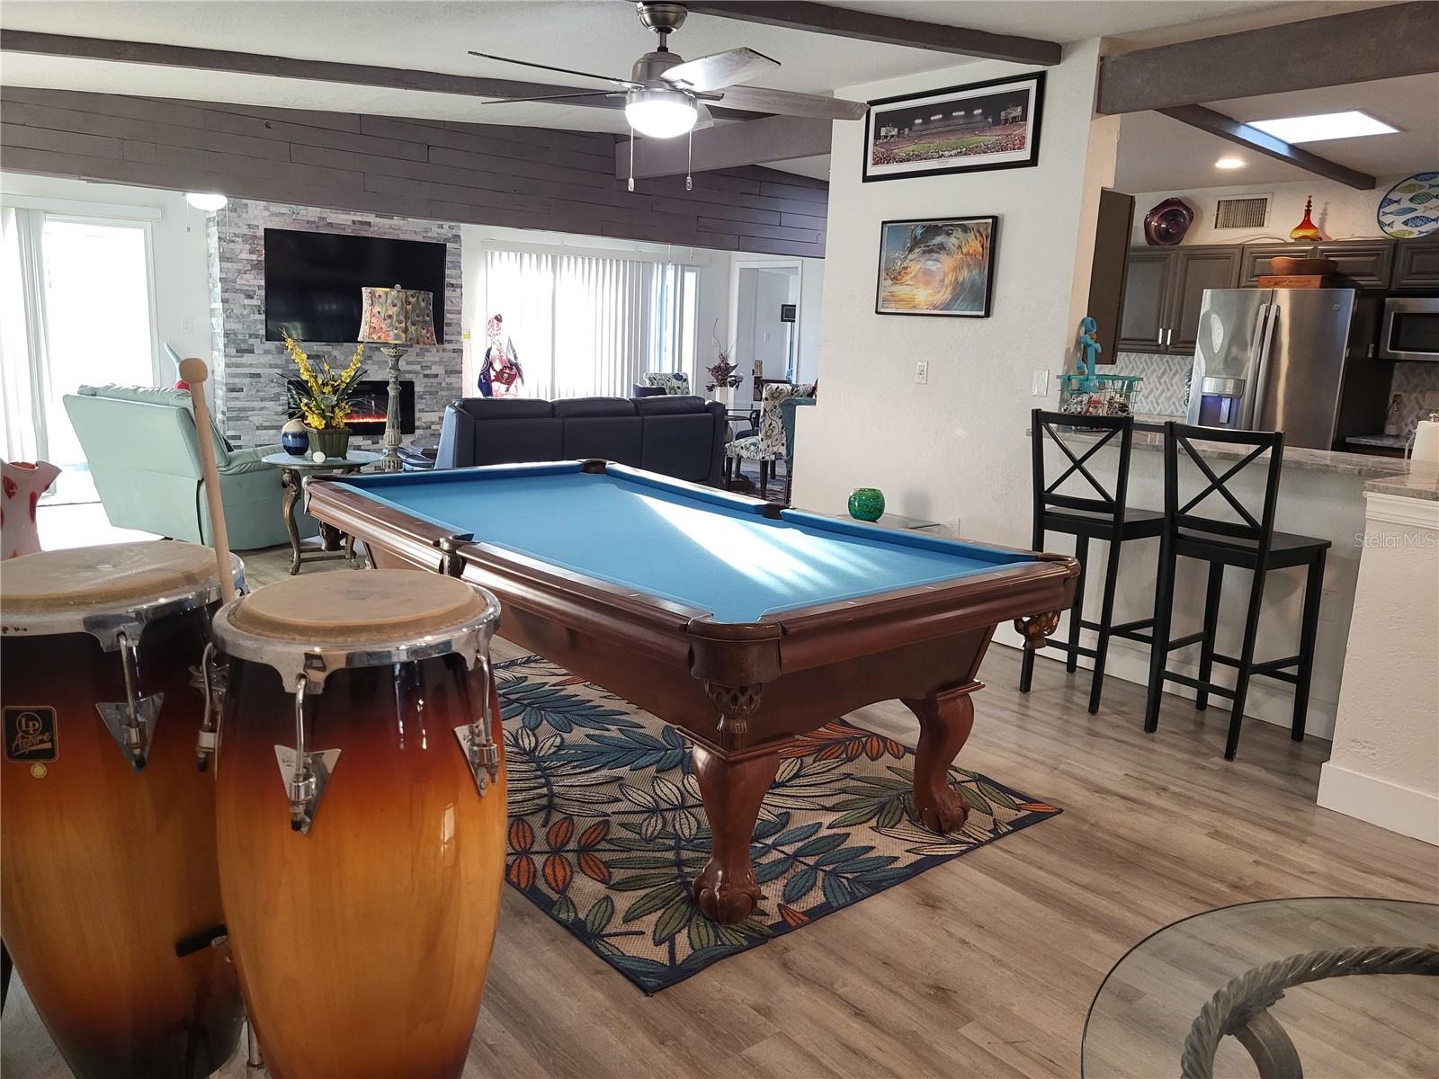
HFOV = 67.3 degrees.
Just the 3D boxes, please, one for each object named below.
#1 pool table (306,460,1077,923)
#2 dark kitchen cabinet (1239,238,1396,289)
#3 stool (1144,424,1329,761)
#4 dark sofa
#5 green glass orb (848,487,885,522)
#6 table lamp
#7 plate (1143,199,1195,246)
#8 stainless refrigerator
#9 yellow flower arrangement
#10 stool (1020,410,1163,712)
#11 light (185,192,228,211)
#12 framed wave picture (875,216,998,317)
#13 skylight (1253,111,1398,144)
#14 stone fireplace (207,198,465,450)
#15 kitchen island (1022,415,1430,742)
[{"bbox_3d":[-0.278,0.324,3.607,1.385,0.800,2.500,-7,14,-40],"label":"pool table"},{"bbox_3d":[3.954,-1.783,7.080,0.330,0.300,0.930,-7,14,-40],"label":"dark kitchen cabinet"},{"bbox_3d":[1.925,0.169,3.958,0.480,1.156,0.415,-7,14,-40],"label":"stool"},{"bbox_3d":[-1.109,-0.615,7.753,2.170,0.910,0.980,-7,14,-39],"label":"dark sofa"},{"bbox_3d":[0.696,-0.165,5.105,0.172,0.160,0.172,2,11,0],"label":"green glass orb"},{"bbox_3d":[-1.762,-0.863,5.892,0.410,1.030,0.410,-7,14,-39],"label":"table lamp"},{"bbox_3d":[3.277,-2.301,7.880,0.090,0.360,0.360,-7,14,-40],"label":"plate"},{"bbox_3d":[3.702,-0.684,7.051,0.900,1.785,0.910,-7,14,-40],"label":"stainless refrigerator"},{"bbox_3d":[-2.129,-0.854,5.823,0.450,0.540,0.380,-7,14,-39],"label":"yellow flower arrangement"},{"bbox_3d":[1.492,0.075,4.300,0.480,1.120,0.430,-7,14,-39],"label":"stool"},{"bbox_3d":[-3.368,-2.223,7.100,0.290,0.140,0.290,-7,14,-40],"label":"light"},{"bbox_3d":[1.024,-1.299,5.165,0.030,0.448,0.670,-7,14,-39],"label":"framed wave picture"},{"bbox_3d":[3.349,-2.292,5.983,0.630,0.080,0.570,-7,14,-40],"label":"skylight"},{"bbox_3d":[-3.233,-1.776,9.256,2.071,2.420,0.350,-7,14,-39],"label":"stone fireplace"},{"bbox_3d":[2.047,0.137,4.426,0.560,1.050,1.520,-7,14,-40],"label":"kitchen island"}]

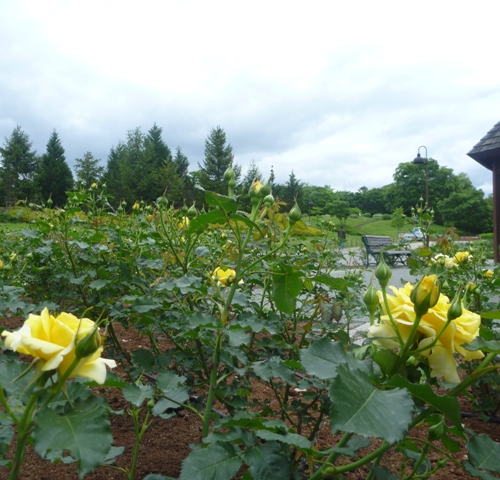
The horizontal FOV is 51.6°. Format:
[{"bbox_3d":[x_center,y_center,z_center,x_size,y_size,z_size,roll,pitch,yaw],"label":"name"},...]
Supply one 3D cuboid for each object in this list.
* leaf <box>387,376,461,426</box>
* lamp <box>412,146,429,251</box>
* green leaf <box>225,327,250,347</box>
[{"bbox_3d":[0.138,0.128,0.410,0.060,0.041,0.040,-1,0,0],"label":"leaf"},{"bbox_3d":[5.946,-1.391,18.000,0.600,3.790,0.430,-1,0,0],"label":"lamp"},{"bbox_3d":[-0.020,0.168,0.900,0.042,0.035,0.035,-1,0,0],"label":"green leaf"}]

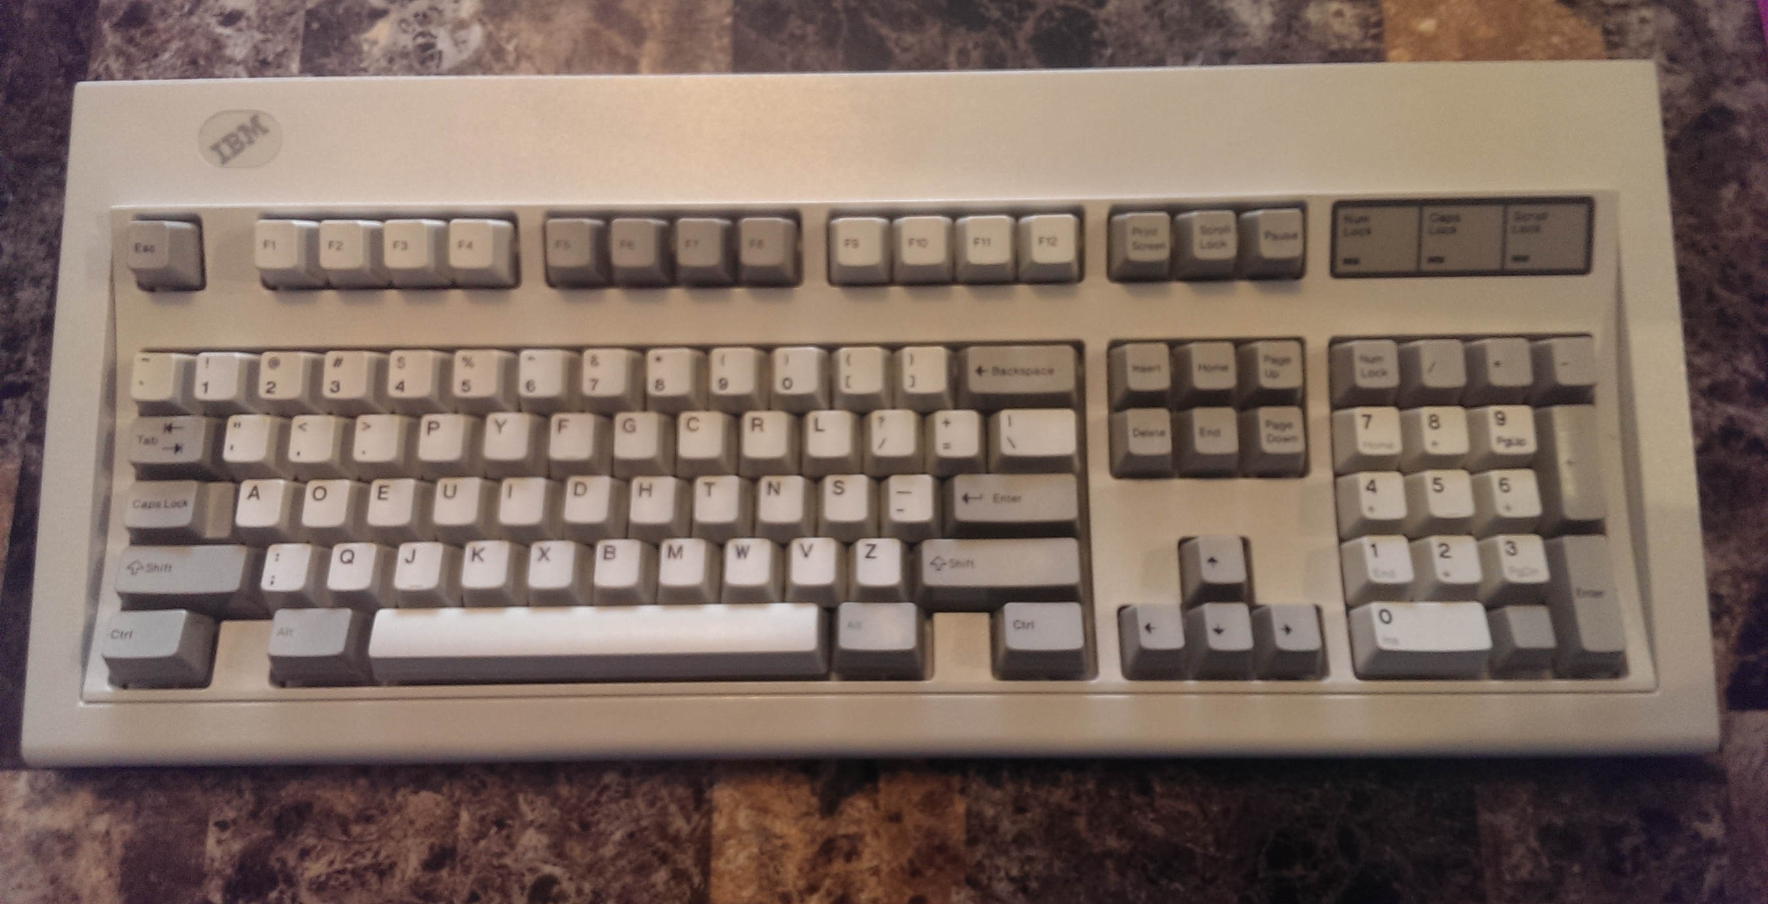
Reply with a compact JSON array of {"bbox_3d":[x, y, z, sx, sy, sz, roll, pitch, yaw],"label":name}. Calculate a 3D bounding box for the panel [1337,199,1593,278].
[{"bbox_3d":[0.172,-0.064,0.394,0.078,0.004,0.024,0,94,1],"label":"panel"}]

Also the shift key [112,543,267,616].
[{"bbox_3d":[-0.205,0.037,0.389,0.042,0.011,0.018,0,73,1],"label":"shift key"}]

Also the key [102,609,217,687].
[{"bbox_3d":[-0.212,0.056,0.383,0.028,0.011,0.018,0,70,1],"label":"key"}]

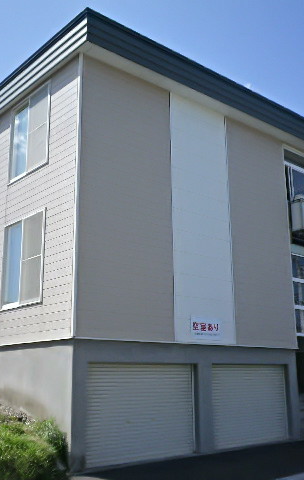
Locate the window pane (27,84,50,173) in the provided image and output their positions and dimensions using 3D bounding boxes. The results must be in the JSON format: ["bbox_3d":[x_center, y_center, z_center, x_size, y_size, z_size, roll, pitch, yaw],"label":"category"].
[{"bbox_3d":[-2.340,-2.288,10.660,0.100,1.666,0.833,11,-18,-40],"label":"window pane"}]

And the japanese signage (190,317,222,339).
[{"bbox_3d":[1.144,1.800,10.646,0.920,0.430,0.030,12,-19,-40],"label":"japanese signage"}]

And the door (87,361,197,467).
[{"bbox_3d":[-0.141,3.084,9.322,2.575,1.641,0.100,11,-18,-40],"label":"door"}]

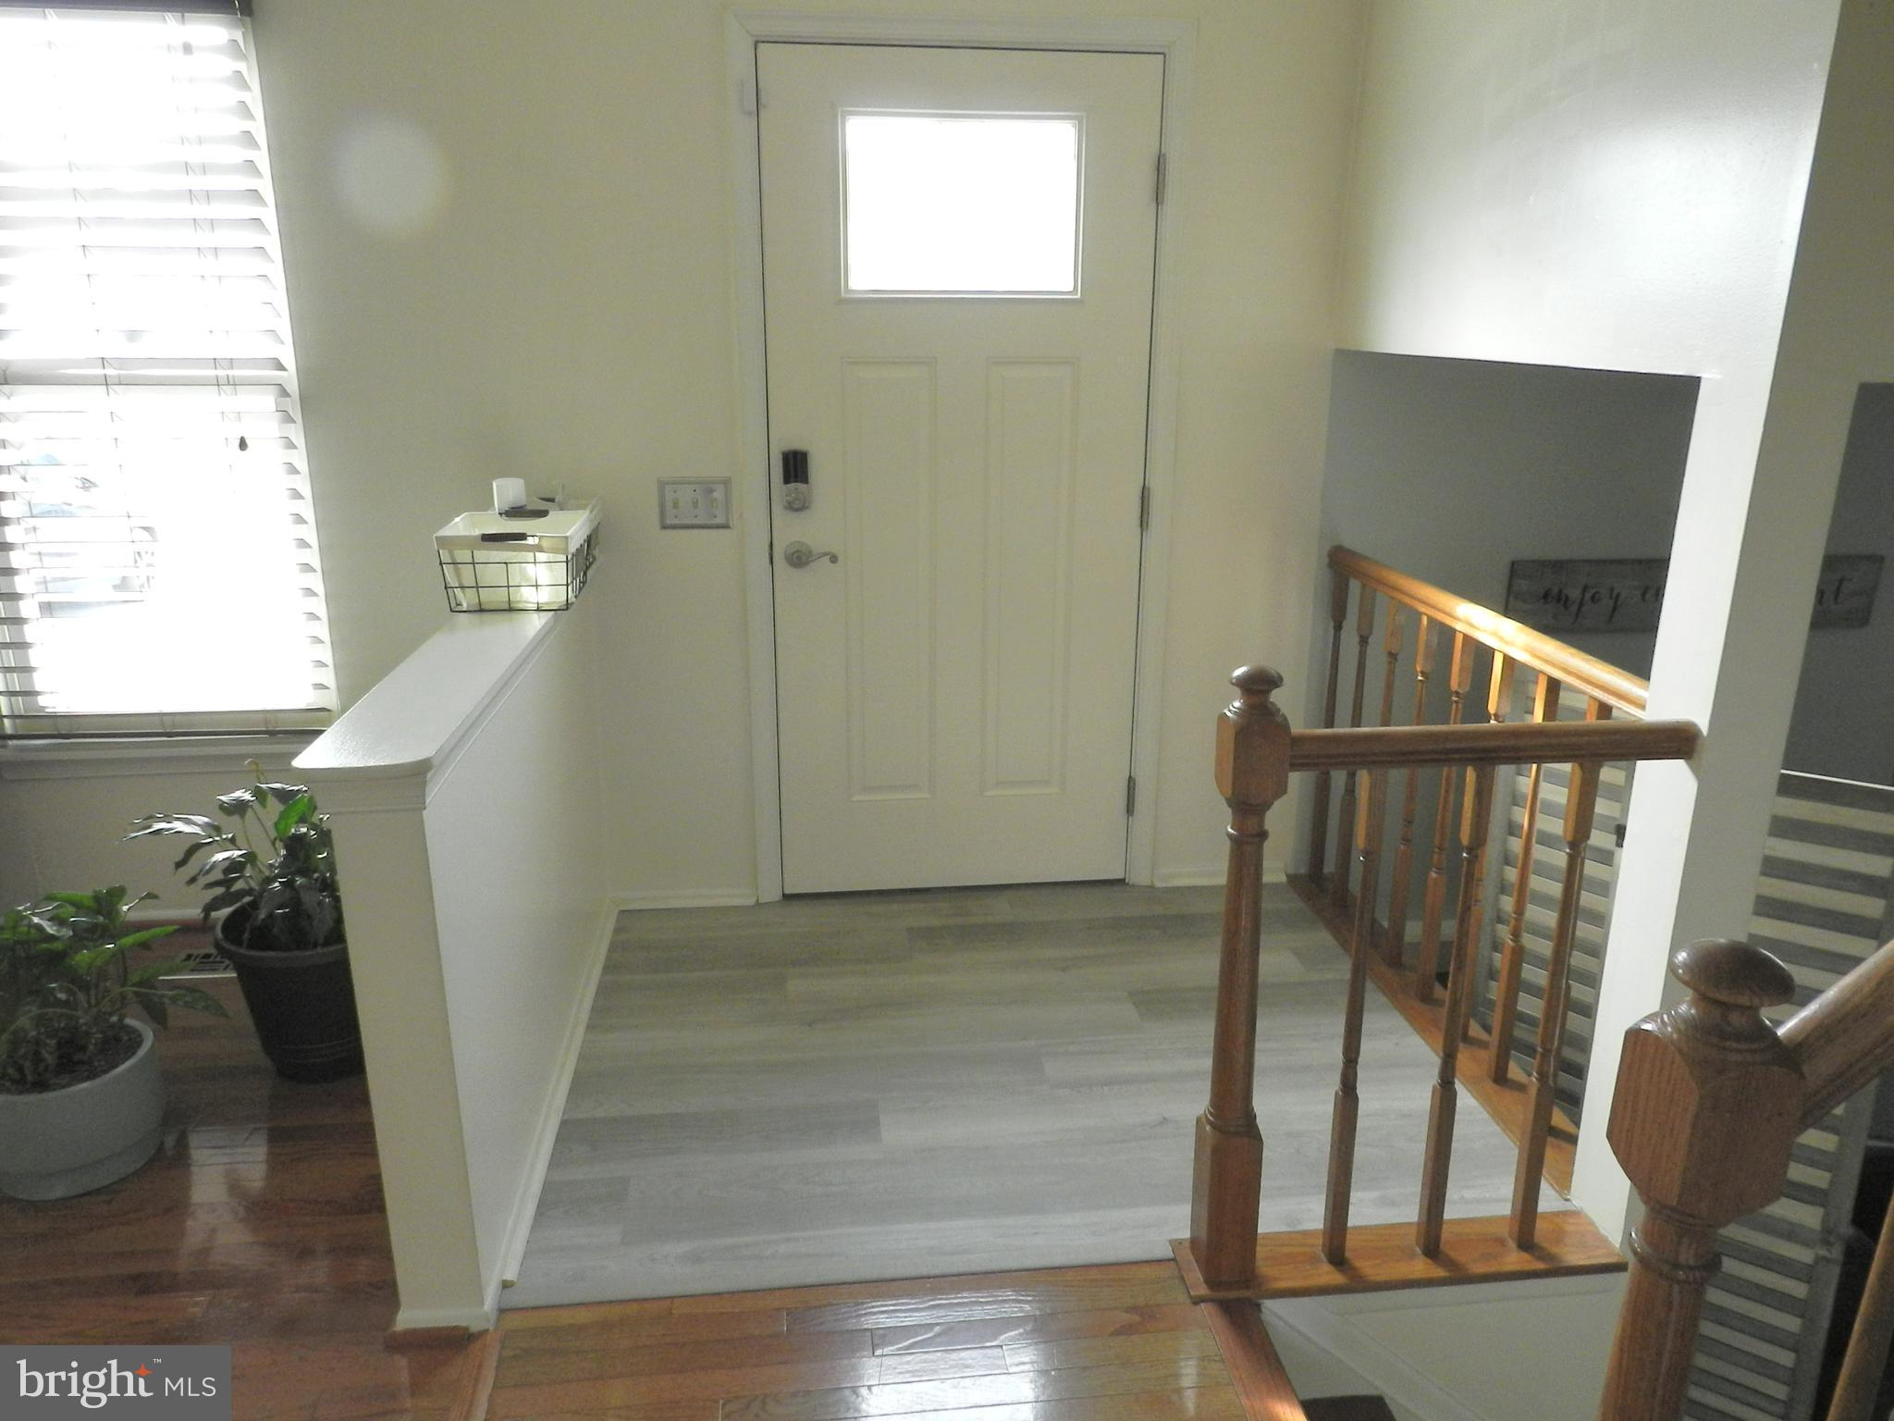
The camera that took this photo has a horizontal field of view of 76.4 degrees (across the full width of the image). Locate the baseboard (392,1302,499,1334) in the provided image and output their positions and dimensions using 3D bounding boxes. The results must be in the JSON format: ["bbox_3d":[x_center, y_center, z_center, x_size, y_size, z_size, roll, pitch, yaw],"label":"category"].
[{"bbox_3d":[-0.752,0.909,1.804,0.144,0.038,0.017,-1,18,-7],"label":"baseboard"}]

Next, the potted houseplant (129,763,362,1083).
[{"bbox_3d":[-1.305,0.405,2.396,0.532,0.634,0.471,-1,18,-7],"label":"potted houseplant"}]

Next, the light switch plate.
[{"bbox_3d":[-0.594,-0.487,2.843,0.169,0.120,0.011,-1,18,-7],"label":"light switch plate"}]

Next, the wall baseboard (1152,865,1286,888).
[{"bbox_3d":[0.751,0.453,3.302,0.375,0.047,0.020,-1,18,-7],"label":"wall baseboard"}]

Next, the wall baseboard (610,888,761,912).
[{"bbox_3d":[-0.684,0.490,3.136,0.363,0.044,0.020,-1,18,-7],"label":"wall baseboard"}]

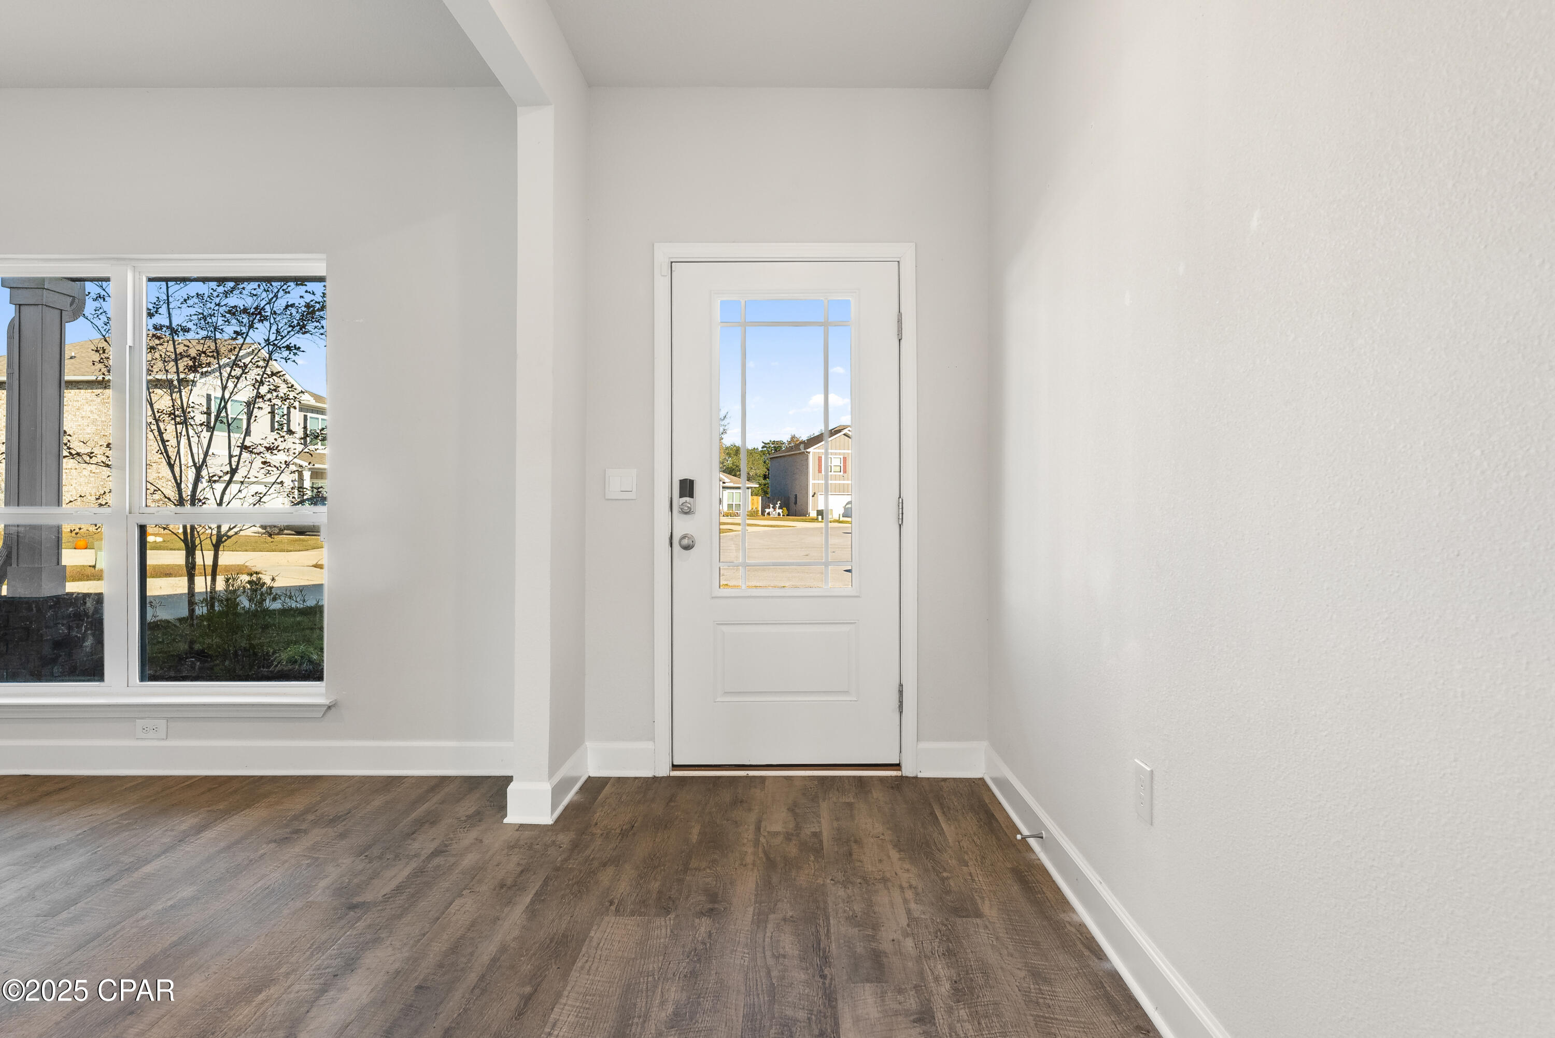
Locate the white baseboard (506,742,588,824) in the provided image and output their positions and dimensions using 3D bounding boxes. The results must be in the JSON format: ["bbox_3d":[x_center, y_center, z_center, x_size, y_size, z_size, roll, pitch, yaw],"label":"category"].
[{"bbox_3d":[-0.831,0.958,3.000,0.165,0.140,0.510,0,1,0],"label":"white baseboard"}]

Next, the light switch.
[{"bbox_3d":[-0.622,-0.137,3.263,0.123,0.123,0.012,0,1,1],"label":"light switch"}]

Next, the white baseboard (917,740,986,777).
[{"bbox_3d":[0.692,0.955,3.258,0.272,0.140,0.022,0,1,1],"label":"white baseboard"}]

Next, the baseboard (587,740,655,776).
[{"bbox_3d":[-0.619,0.955,3.258,0.265,0.140,0.022,0,1,1],"label":"baseboard"}]

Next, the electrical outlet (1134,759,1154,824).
[{"bbox_3d":[0.813,0.609,1.825,0.009,0.123,0.078,0,1,1],"label":"electrical outlet"}]

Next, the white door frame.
[{"bbox_3d":[0.030,-0.040,3.290,1.040,2.115,0.100,0,1,1],"label":"white door frame"}]

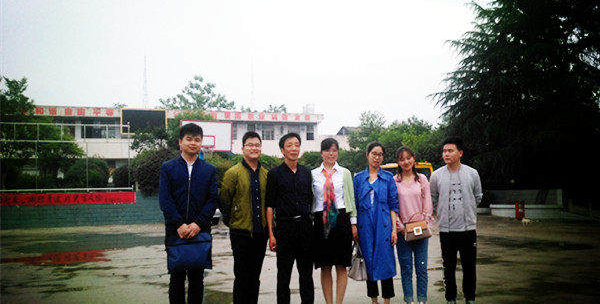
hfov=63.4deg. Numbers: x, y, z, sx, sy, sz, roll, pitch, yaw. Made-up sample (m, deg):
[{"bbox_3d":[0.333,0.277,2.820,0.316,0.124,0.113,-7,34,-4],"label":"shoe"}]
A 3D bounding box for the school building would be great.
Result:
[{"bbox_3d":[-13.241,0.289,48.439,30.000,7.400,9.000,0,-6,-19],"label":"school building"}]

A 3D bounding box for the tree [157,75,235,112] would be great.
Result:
[{"bbox_3d":[-12.524,-2.177,59.580,10.000,14.500,10.000,0,-6,-19],"label":"tree"}]

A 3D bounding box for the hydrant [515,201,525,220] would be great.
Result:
[{"bbox_3d":[9.860,2.624,21.966,0.360,0.800,0.320,-2,-6,0],"label":"hydrant"}]

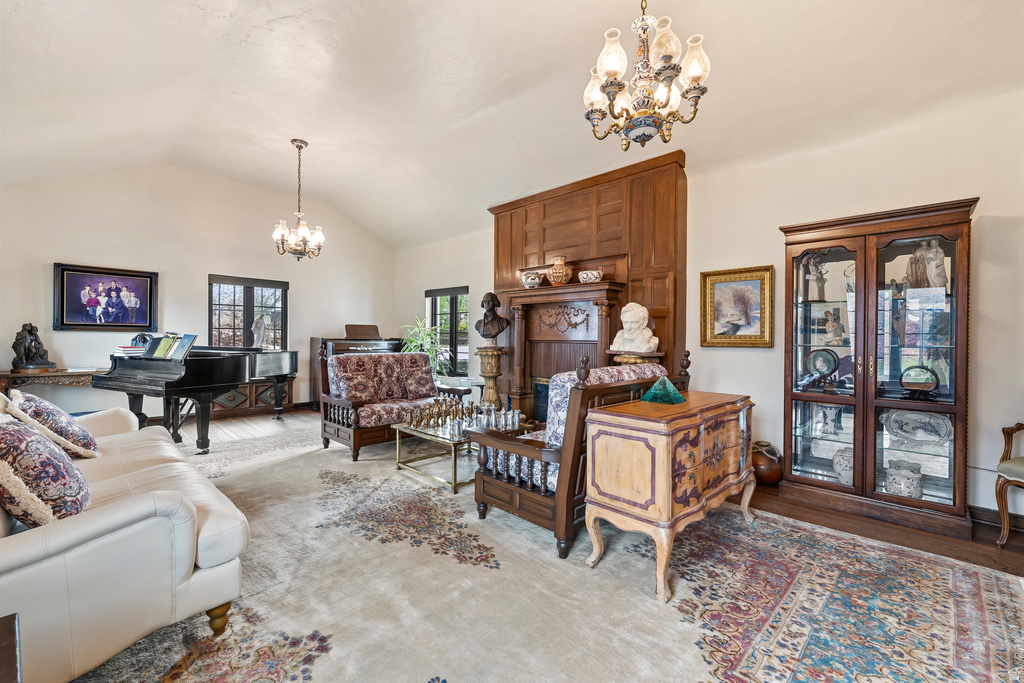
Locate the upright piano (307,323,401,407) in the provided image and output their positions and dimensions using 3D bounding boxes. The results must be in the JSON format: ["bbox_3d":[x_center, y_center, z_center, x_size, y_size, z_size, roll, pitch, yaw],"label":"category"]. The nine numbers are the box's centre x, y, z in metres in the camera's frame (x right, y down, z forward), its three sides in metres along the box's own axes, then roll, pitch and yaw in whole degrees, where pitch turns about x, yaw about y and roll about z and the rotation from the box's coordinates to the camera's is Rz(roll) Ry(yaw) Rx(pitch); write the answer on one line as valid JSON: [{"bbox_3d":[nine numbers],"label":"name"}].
[{"bbox_3d":[-2.632,0.496,7.439,0.616,1.304,1.440,1,0,44],"label":"upright piano"}]

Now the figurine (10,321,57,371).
[{"bbox_3d":[-5.343,0.079,4.769,0.260,0.550,0.350,1,1,45],"label":"figurine"}]

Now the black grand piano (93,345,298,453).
[{"bbox_3d":[-3.444,0.591,5.257,1.490,1.080,2.080,1,1,26],"label":"black grand piano"}]

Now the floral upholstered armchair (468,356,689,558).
[{"bbox_3d":[0.541,0.629,3.066,1.070,1.115,1.410,1,1,45],"label":"floral upholstered armchair"}]

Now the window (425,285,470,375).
[{"bbox_3d":[-1.096,-0.163,7.149,1.185,1.437,0.130,1,0,44],"label":"window"}]

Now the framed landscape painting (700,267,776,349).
[{"bbox_3d":[2.049,-0.301,3.911,0.620,0.725,0.060,1,0,44],"label":"framed landscape painting"}]

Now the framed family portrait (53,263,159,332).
[{"bbox_3d":[-5.092,-0.527,5.398,0.060,0.808,0.963,1,0,44],"label":"framed family portrait"}]

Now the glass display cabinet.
[{"bbox_3d":[2.579,0.173,3.084,1.030,2.060,0.460,1,1,45],"label":"glass display cabinet"}]

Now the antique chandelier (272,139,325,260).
[{"bbox_3d":[-2.522,-1.669,5.058,0.570,1.420,0.570,1,1,45],"label":"antique chandelier"}]

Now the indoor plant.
[{"bbox_3d":[-1.279,0.108,6.404,0.760,0.960,0.740,0,1,0],"label":"indoor plant"}]

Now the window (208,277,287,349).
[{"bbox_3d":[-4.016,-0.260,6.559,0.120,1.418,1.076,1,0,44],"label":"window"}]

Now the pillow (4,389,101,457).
[{"bbox_3d":[-2.671,0.483,2.477,0.438,0.160,0.438,1,-43,44],"label":"pillow"}]

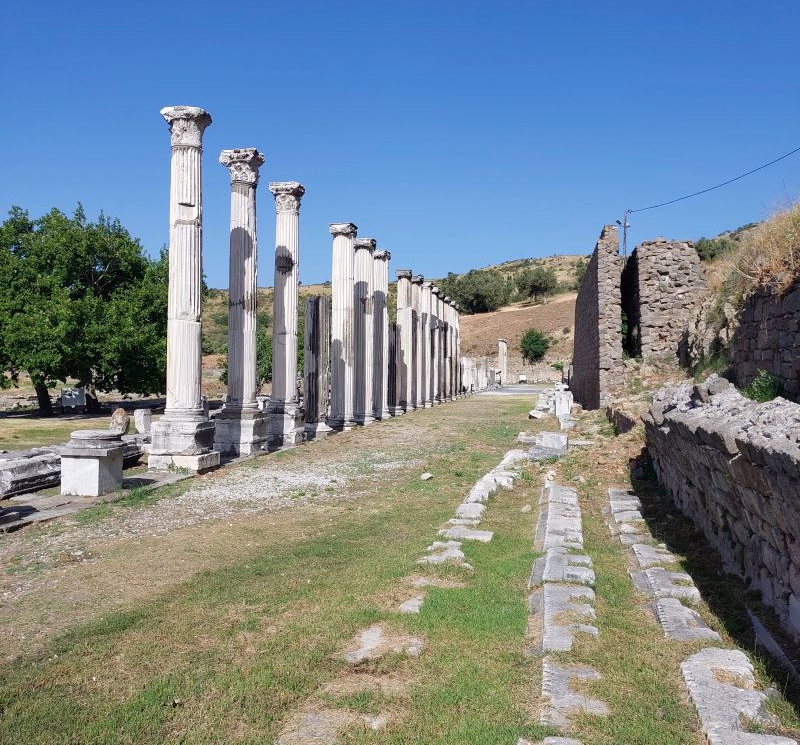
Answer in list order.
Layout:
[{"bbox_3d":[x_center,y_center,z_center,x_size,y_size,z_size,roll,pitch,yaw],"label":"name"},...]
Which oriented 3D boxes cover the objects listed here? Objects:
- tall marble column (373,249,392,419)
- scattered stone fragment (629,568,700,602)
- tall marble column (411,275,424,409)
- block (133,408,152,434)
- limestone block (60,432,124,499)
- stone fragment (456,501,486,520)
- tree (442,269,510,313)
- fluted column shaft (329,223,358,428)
[{"bbox_3d":[-0.707,-1.359,30.028,0.710,5.780,0.710,1,0,10],"label":"tall marble column"},{"bbox_3d":[1.876,1.501,6.123,0.425,0.138,0.632,0,0,10],"label":"scattered stone fragment"},{"bbox_3d":[0.739,-1.256,36.439,0.662,5.679,0.662,0,0,10],"label":"tall marble column"},{"bbox_3d":[-5.908,1.113,19.800,0.420,0.600,0.400,1,0,10],"label":"block"},{"bbox_3d":[-4.055,1.195,11.396,0.612,0.770,0.652,0,0,10],"label":"limestone block"},{"bbox_3d":[0.792,1.541,9.628,0.326,0.118,0.543,0,0,10],"label":"stone fragment"},{"bbox_3d":[11.654,-12.671,135.000,11.000,7.000,9.500,1,0,0],"label":"tree"},{"bbox_3d":[-1.619,-1.350,24.657,0.710,5.800,0.710,1,0,10],"label":"fluted column shaft"}]

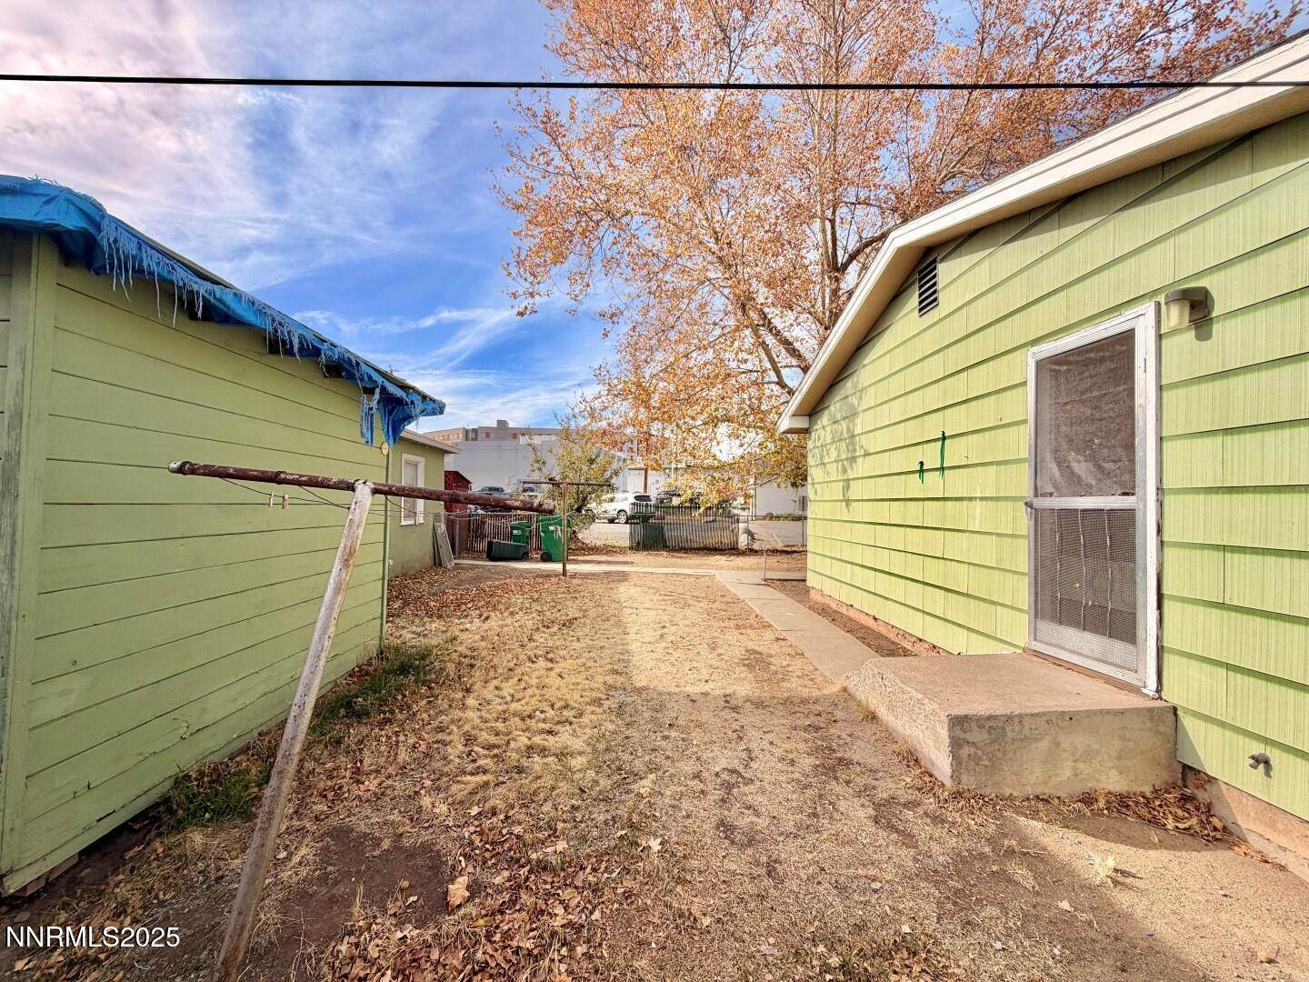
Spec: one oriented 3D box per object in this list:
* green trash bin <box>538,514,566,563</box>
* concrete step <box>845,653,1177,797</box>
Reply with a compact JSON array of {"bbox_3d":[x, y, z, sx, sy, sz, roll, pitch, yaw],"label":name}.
[{"bbox_3d":[-2.390,1.120,12.750,0.790,1.100,0.660,0,-1,-6],"label":"green trash bin"},{"bbox_3d":[1.927,1.261,3.073,1.170,0.380,1.120,0,-1,-5],"label":"concrete step"}]

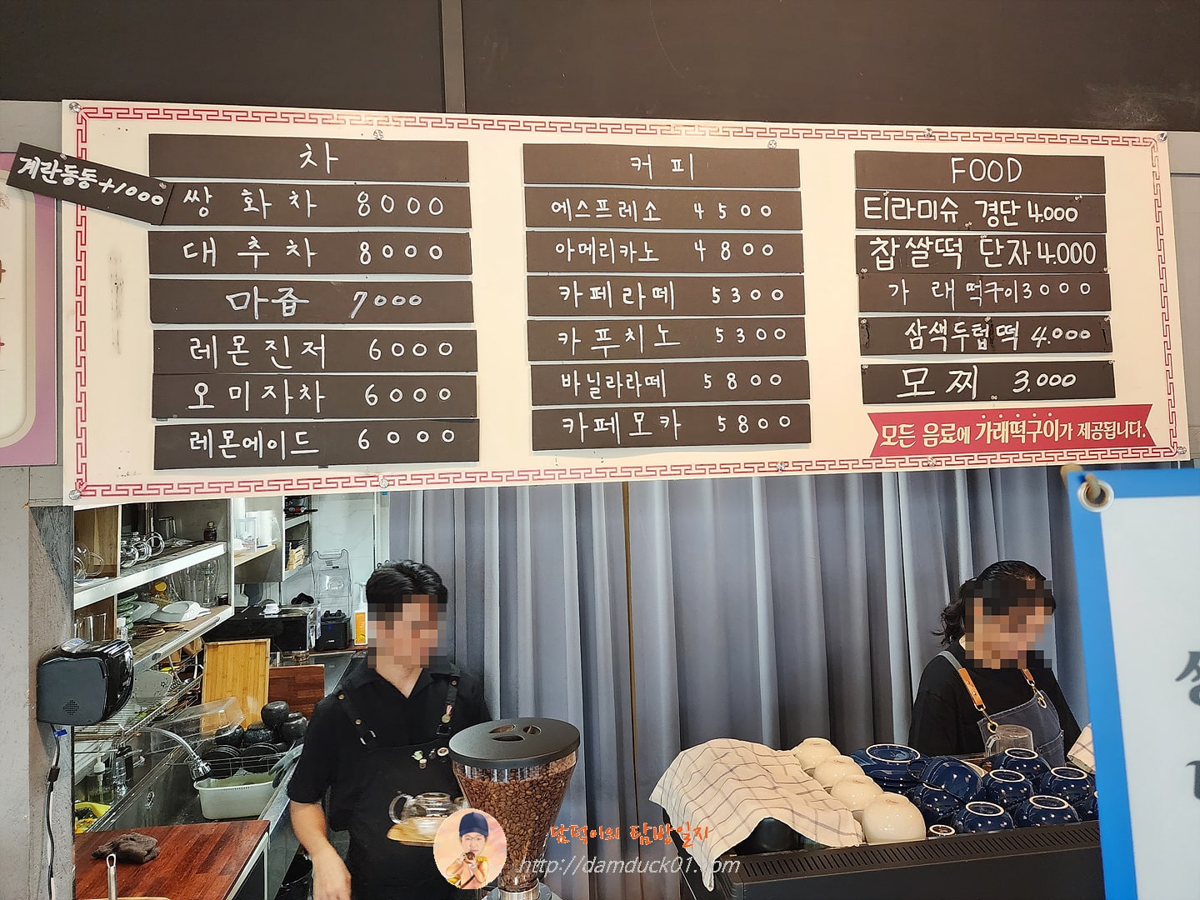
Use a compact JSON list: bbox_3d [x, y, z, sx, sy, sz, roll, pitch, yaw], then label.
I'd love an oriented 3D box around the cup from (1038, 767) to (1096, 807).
[{"bbox_3d":[0.828,0.600,1.405,0.095,0.060,0.095,0,0,0],"label":"cup"}]

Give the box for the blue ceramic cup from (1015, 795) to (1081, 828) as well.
[{"bbox_3d":[0.727,0.600,1.290,0.095,0.060,0.095,0,0,0],"label":"blue ceramic cup"}]

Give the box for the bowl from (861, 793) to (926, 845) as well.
[{"bbox_3d":[0.468,0.592,1.270,0.095,0.065,0.095,0,0,0],"label":"bowl"}]

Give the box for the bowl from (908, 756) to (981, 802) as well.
[{"bbox_3d":[0.597,0.557,1.375,0.118,0.061,0.094,23,-12,0],"label":"bowl"}]

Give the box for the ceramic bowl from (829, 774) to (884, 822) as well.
[{"bbox_3d":[0.438,0.592,1.350,0.095,0.065,0.095,0,0,0],"label":"ceramic bowl"}]

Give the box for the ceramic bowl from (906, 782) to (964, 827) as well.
[{"bbox_3d":[0.581,0.600,1.361,0.095,0.060,0.095,0,0,0],"label":"ceramic bowl"}]

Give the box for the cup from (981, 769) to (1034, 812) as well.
[{"bbox_3d":[0.713,0.600,1.394,0.095,0.060,0.095,0,0,0],"label":"cup"}]

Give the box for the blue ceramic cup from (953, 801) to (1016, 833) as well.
[{"bbox_3d":[0.612,0.600,1.266,0.095,0.060,0.095,0,0,0],"label":"blue ceramic cup"}]

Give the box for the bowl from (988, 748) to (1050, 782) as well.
[{"bbox_3d":[0.791,0.600,1.495,0.095,0.060,0.095,0,0,0],"label":"bowl"}]

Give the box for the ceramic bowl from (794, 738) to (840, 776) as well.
[{"bbox_3d":[0.417,0.592,1.528,0.095,0.065,0.095,0,0,0],"label":"ceramic bowl"}]

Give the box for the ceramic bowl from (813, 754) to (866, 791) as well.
[{"bbox_3d":[0.434,0.592,1.441,0.095,0.065,0.095,0,0,0],"label":"ceramic bowl"}]

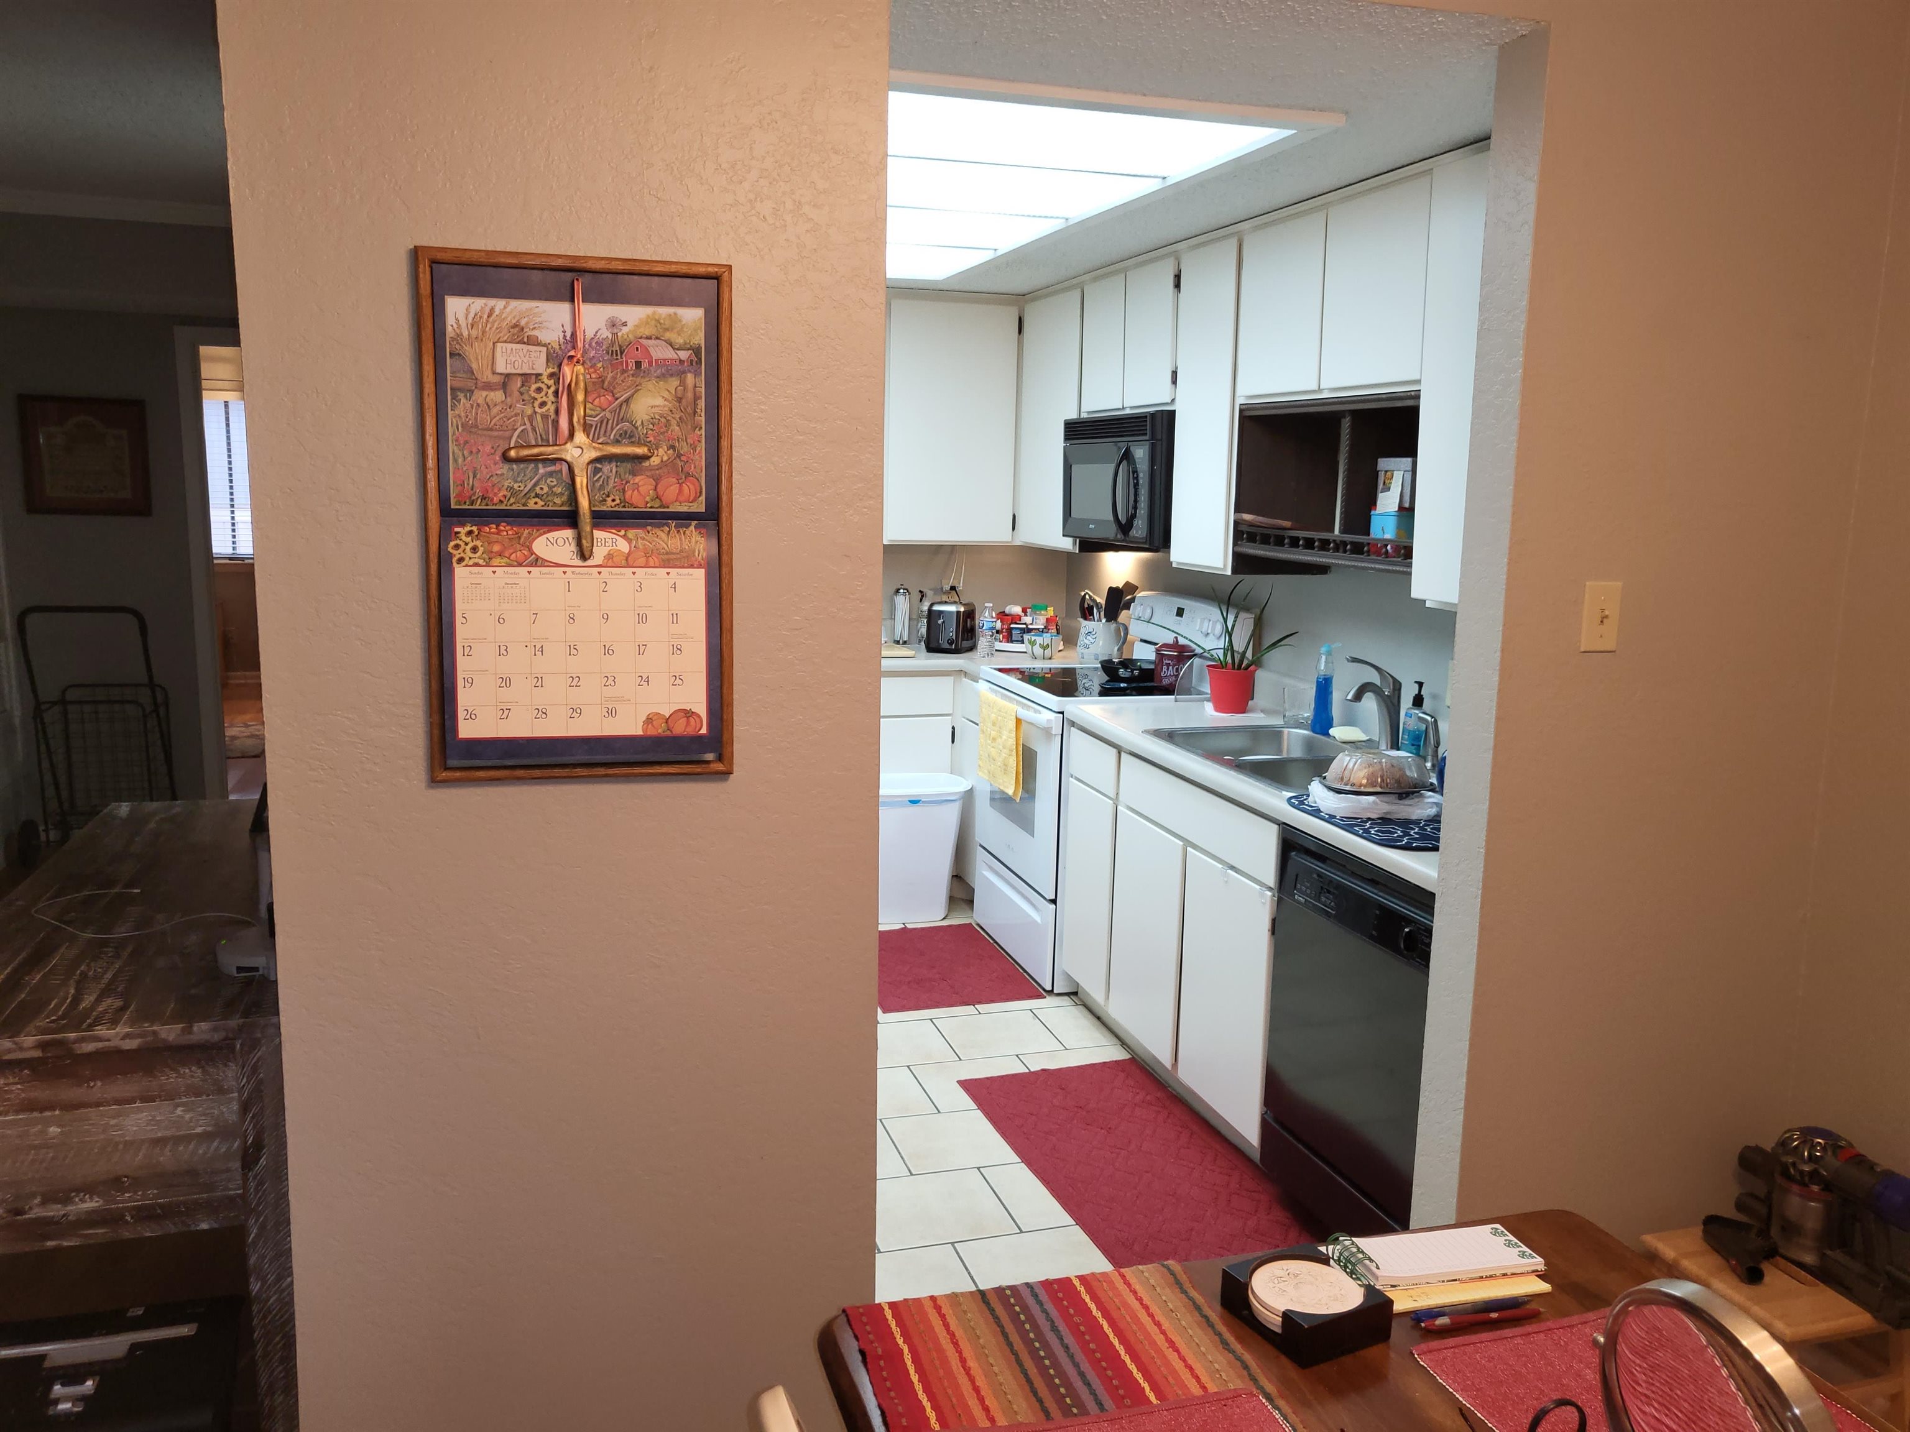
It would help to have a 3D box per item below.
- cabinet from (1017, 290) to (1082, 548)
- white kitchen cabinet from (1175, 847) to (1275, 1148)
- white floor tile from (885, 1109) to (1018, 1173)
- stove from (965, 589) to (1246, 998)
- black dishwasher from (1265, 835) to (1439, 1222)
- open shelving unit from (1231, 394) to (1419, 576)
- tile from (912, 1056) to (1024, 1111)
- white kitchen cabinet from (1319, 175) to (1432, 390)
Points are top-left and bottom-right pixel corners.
[{"bbox_3d":[0.484,-1.045,5.144,0.329,0.875,0.575,-2,10,-17],"label":"cabinet"},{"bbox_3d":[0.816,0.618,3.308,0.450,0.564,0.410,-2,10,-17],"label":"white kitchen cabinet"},{"bbox_3d":[0.009,1.022,3.438,0.305,0.012,0.305,-2,10,-17],"label":"white floor tile"},{"bbox_3d":[0.472,0.226,4.684,0.680,1.190,0.761,-2,10,-17],"label":"stove"},{"bbox_3d":[1.035,0.676,2.847,0.585,0.850,0.612,-2,10,-17],"label":"black dishwasher"},{"bbox_3d":[0.993,-0.530,3.419,0.300,0.433,0.790,-2,10,-17],"label":"open shelving unit"},{"bbox_3d":[0.066,0.967,3.759,0.305,0.012,0.305,-2,10,-17],"label":"tile"},{"bbox_3d":[1.049,-0.935,3.173,0.310,0.411,0.395,-2,10,-17],"label":"white kitchen cabinet"}]

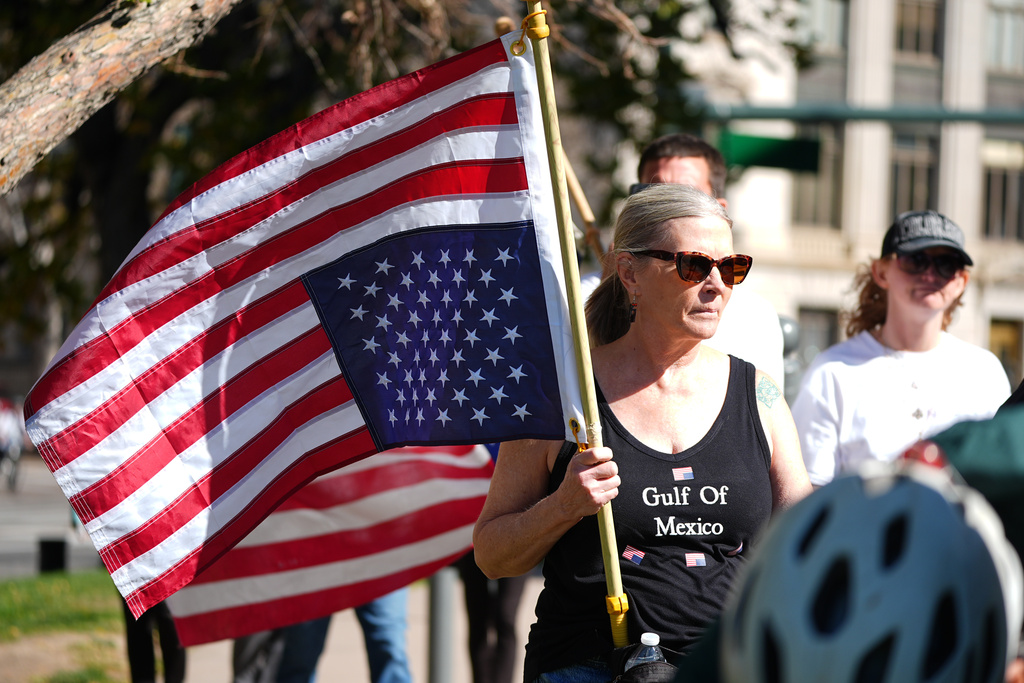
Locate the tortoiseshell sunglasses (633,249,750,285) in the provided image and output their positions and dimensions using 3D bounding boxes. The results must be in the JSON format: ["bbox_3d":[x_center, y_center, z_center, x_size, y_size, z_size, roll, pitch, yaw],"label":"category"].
[{"bbox_3d":[0.250,-0.109,6.503,0.146,0.052,0.145,3,0,-41],"label":"tortoiseshell sunglasses"}]

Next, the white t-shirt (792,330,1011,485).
[{"bbox_3d":[0.803,0.301,9.080,0.500,0.660,0.280,2,-1,-7],"label":"white t-shirt"}]

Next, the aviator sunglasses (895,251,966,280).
[{"bbox_3d":[0.827,-0.154,8.998,0.140,0.052,0.140,6,0,-13],"label":"aviator sunglasses"}]

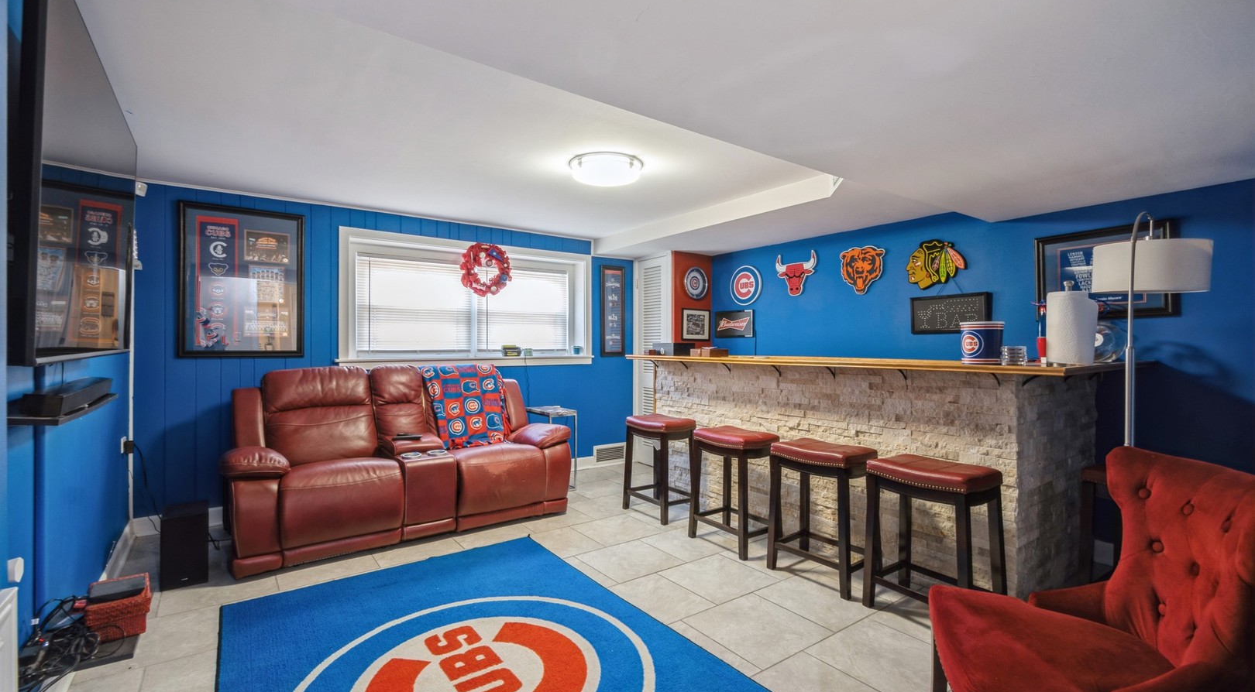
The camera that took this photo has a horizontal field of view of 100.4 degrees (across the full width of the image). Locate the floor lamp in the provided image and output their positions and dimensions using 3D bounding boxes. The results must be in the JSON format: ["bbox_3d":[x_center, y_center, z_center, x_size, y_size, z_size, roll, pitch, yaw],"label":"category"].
[{"bbox_3d":[2.020,0.330,2.050,0.520,1.700,0.350,0,0,-33],"label":"floor lamp"}]

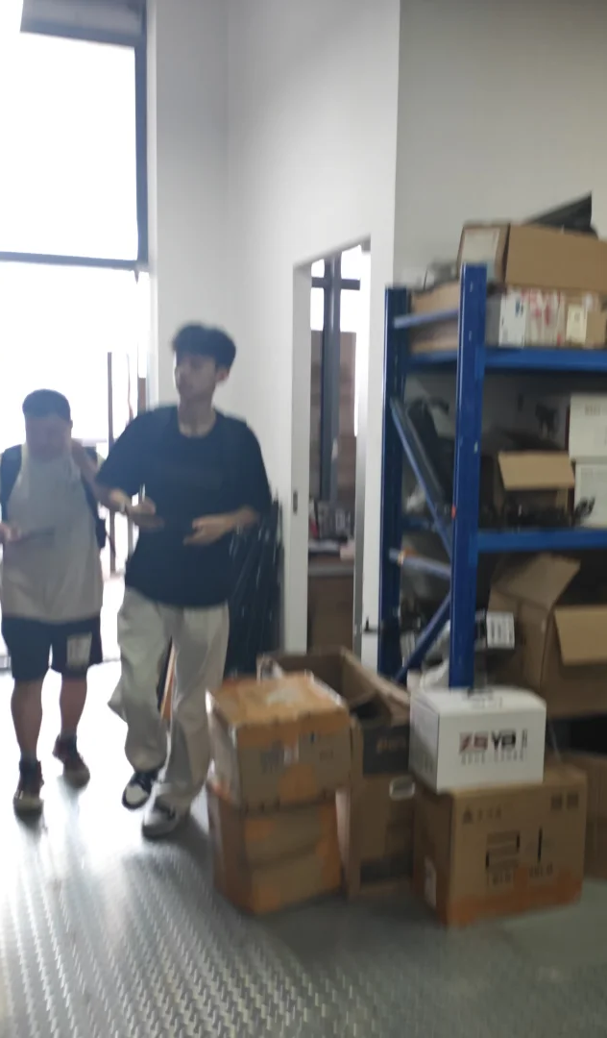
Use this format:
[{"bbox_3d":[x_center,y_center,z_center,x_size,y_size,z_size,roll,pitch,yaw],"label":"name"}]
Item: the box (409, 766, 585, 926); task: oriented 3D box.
[{"bbox_3d":[0.613,0.993,3.028,0.480,0.397,0.249,-2,7,-21],"label":"box"}]

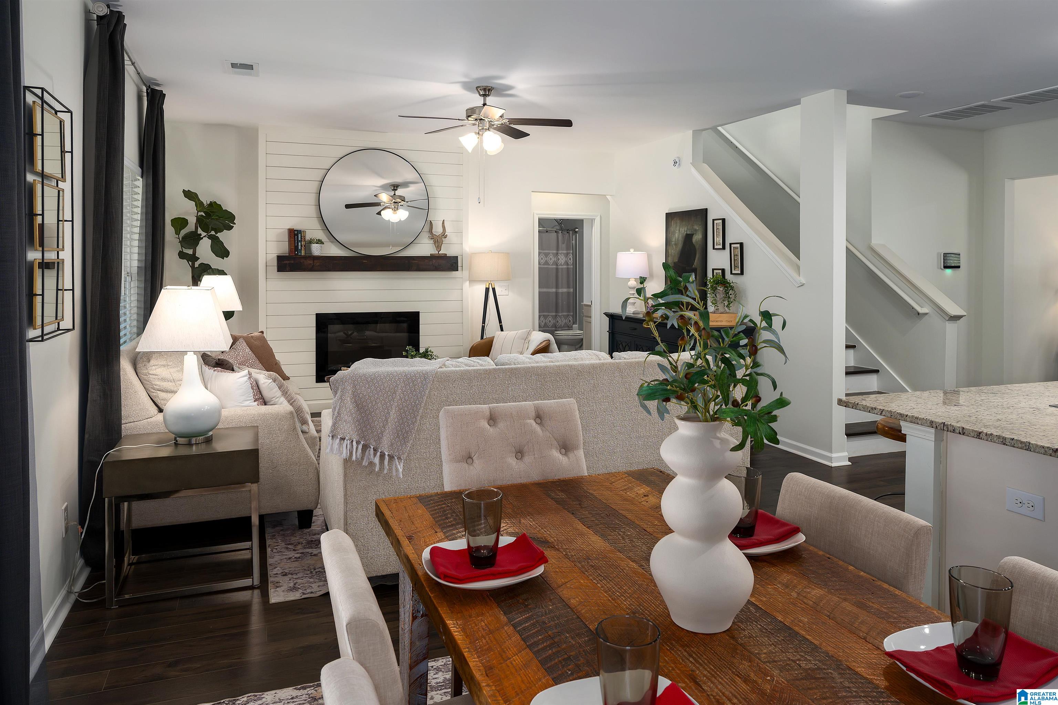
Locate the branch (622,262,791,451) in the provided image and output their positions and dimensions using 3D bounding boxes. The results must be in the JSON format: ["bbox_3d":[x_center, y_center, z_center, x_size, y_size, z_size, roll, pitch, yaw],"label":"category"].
[{"bbox_3d":[0.324,0.009,1.290,0.300,0.350,0.270,1,5,11],"label":"branch"}]

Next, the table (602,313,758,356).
[{"bbox_3d":[1.344,0.160,6.680,0.450,0.960,1.920,-1,4,-20],"label":"table"}]

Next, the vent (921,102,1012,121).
[{"bbox_3d":[3.828,-2.083,6.118,0.460,0.030,0.590,-2,5,-20],"label":"vent"}]

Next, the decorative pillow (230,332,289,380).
[{"bbox_3d":[-2.150,0.038,5.450,0.480,0.470,0.150,-5,-28,-25],"label":"decorative pillow"}]

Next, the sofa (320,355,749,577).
[{"bbox_3d":[0.034,0.463,3.838,2.170,0.980,0.950,-2,5,-20],"label":"sofa"}]

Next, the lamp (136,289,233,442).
[{"bbox_3d":[-1.639,0.052,3.390,0.380,0.735,0.380,-2,4,-21],"label":"lamp"}]

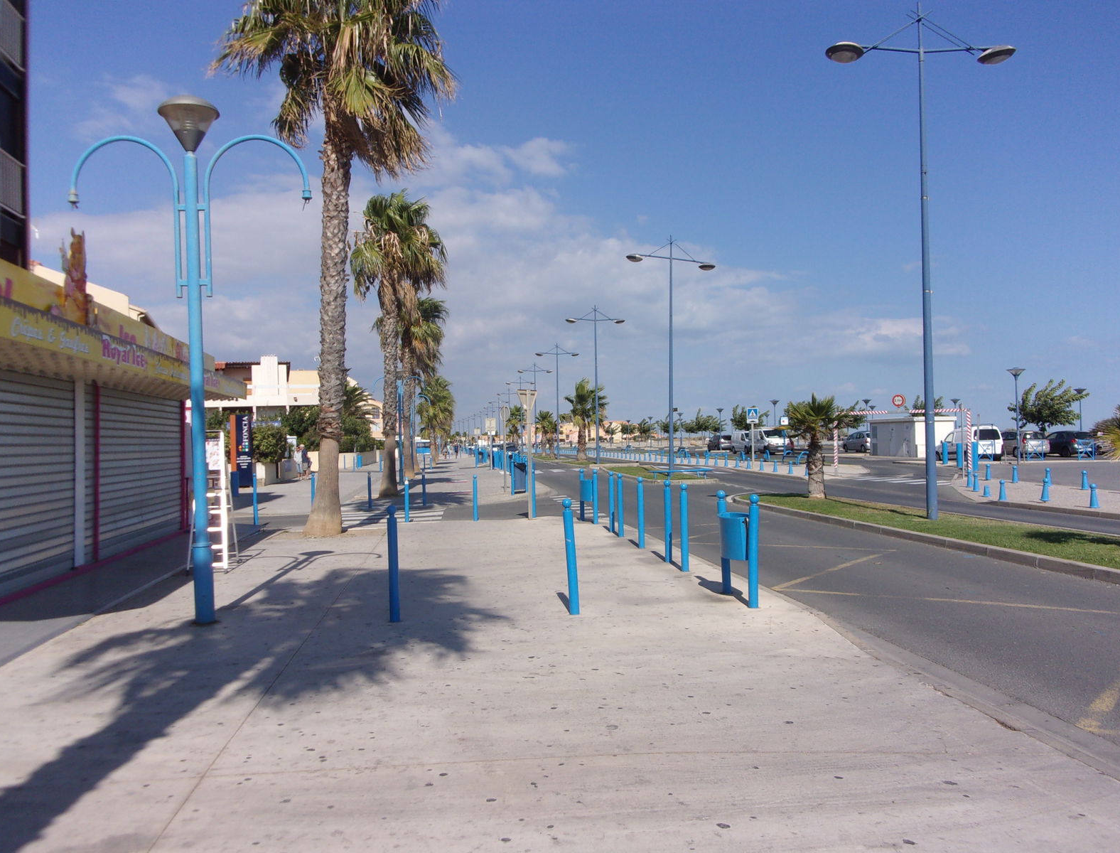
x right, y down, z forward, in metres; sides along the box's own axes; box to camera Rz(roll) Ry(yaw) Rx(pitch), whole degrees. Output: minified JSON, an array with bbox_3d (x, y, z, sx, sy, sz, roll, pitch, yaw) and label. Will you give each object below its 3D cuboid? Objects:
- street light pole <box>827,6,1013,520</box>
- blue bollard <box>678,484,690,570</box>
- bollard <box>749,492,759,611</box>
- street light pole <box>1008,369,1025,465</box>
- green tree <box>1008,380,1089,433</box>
[{"bbox_3d":[6.930,-3.120,17.500,3.600,9.770,0.700,-1,-1,-3],"label":"street light pole"},{"bbox_3d":[1.508,1.230,11.150,0.093,1.070,0.093,-1,-1,-7],"label":"blue bollard"},{"bbox_3d":[1.817,1.177,8.676,0.100,1.070,0.100,-1,-1,-7],"label":"bollard"},{"bbox_3d":[20.900,-0.500,42.000,0.850,4.420,0.850,-1,-1,-7],"label":"street light pole"},{"bbox_3d":[29.747,-0.514,56.000,4.900,4.500,4.600,-1,-1,-7],"label":"green tree"}]

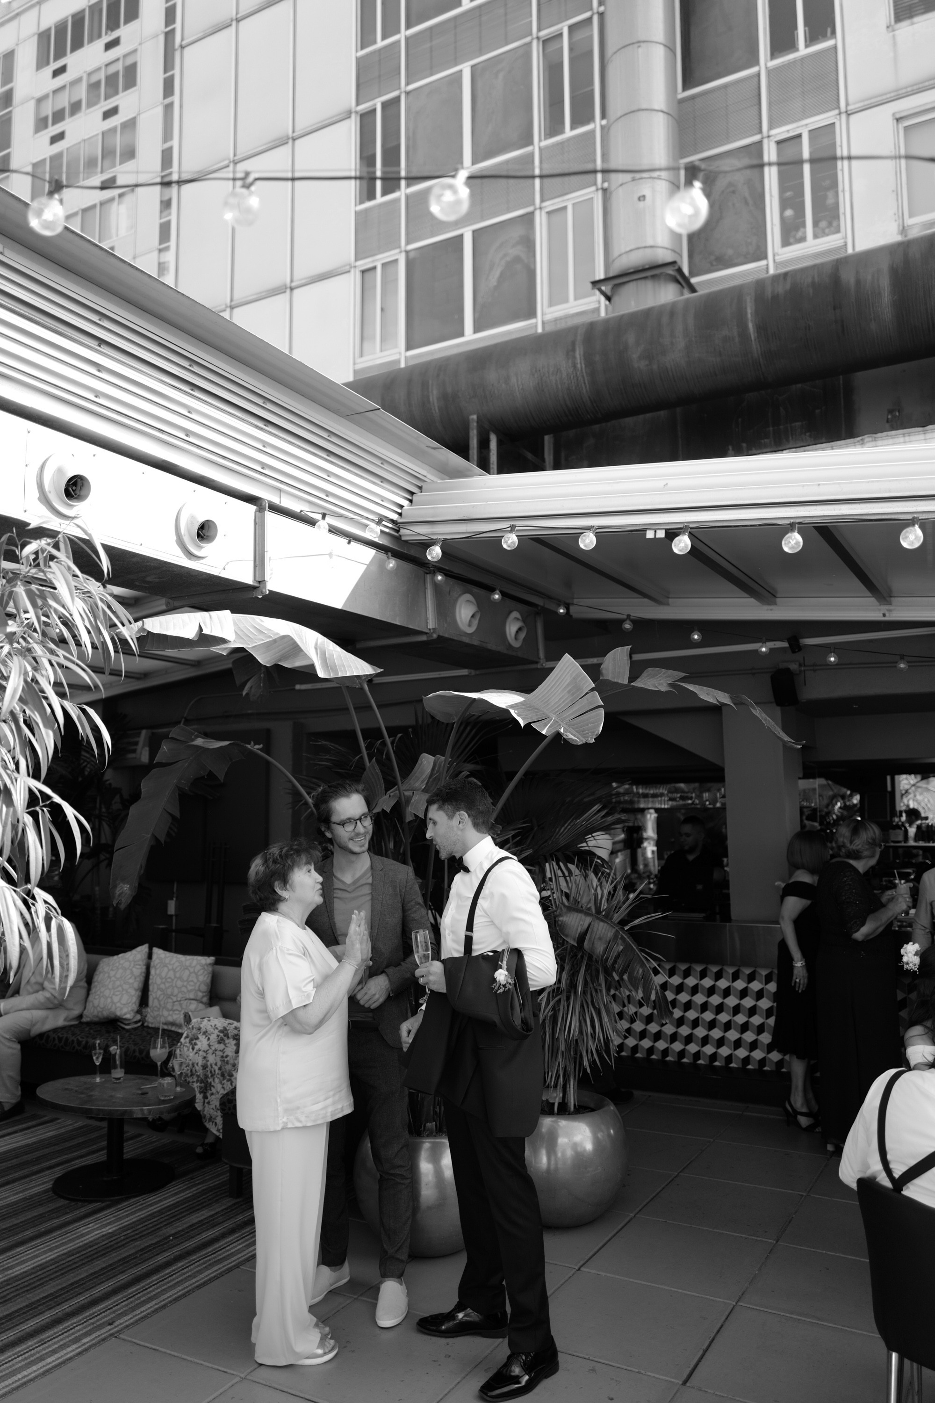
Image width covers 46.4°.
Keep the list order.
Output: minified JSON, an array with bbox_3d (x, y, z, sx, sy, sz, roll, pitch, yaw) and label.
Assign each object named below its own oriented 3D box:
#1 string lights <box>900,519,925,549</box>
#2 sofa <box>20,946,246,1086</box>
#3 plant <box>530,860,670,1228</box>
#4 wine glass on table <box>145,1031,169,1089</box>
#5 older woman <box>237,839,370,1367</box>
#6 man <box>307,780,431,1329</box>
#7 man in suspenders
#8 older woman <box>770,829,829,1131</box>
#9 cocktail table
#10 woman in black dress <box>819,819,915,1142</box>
[{"bbox_3d":[1.856,-0.702,4.550,0.100,0.130,0.100,-3,-6,28],"label":"string lights"},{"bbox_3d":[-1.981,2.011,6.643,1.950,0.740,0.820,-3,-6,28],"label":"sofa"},{"bbox_3d":[0.483,1.450,4.817,0.820,1.510,0.800,0,-5,0],"label":"plant"},{"bbox_3d":[-1.491,1.721,5.252,0.092,0.240,0.092,-3,-6,28],"label":"wine glass on table"},{"bbox_3d":[-0.542,1.270,3.558,0.430,1.640,0.500,1,-5,-7],"label":"older woman"},{"bbox_3d":[-0.378,1.208,3.925,0.540,1.830,0.420,-1,-5,7],"label":"man"},{"bbox_3d":[0.037,1.171,3.557,0.490,1.835,0.530,1,-5,-12],"label":"man in suspenders"},{"bbox_3d":[1.873,1.506,5.986,0.360,1.610,0.430,2,-6,-21],"label":"older woman"},{"bbox_3d":[-1.651,2.035,5.114,0.810,0.410,0.560,-3,-6,28],"label":"cocktail table"},{"bbox_3d":[2.063,1.435,5.611,0.460,1.680,0.470,2,-6,-21],"label":"woman in black dress"}]

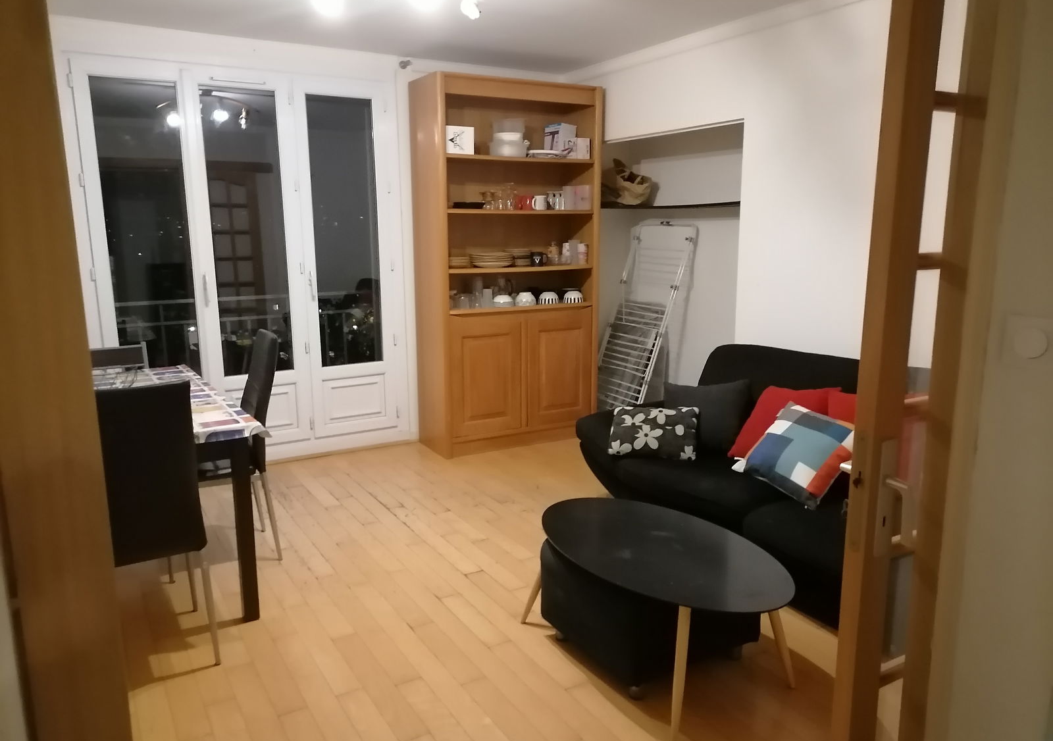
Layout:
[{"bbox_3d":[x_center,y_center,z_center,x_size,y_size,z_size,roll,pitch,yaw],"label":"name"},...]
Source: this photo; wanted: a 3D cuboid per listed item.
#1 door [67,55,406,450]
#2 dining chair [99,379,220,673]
[{"bbox_3d":[-1.601,-0.584,4.752,1.798,2.318,0.084,-7,12,-30],"label":"door"},{"bbox_3d":[-1.318,0.491,2.624,0.410,0.969,0.527,-7,12,-30],"label":"dining chair"}]

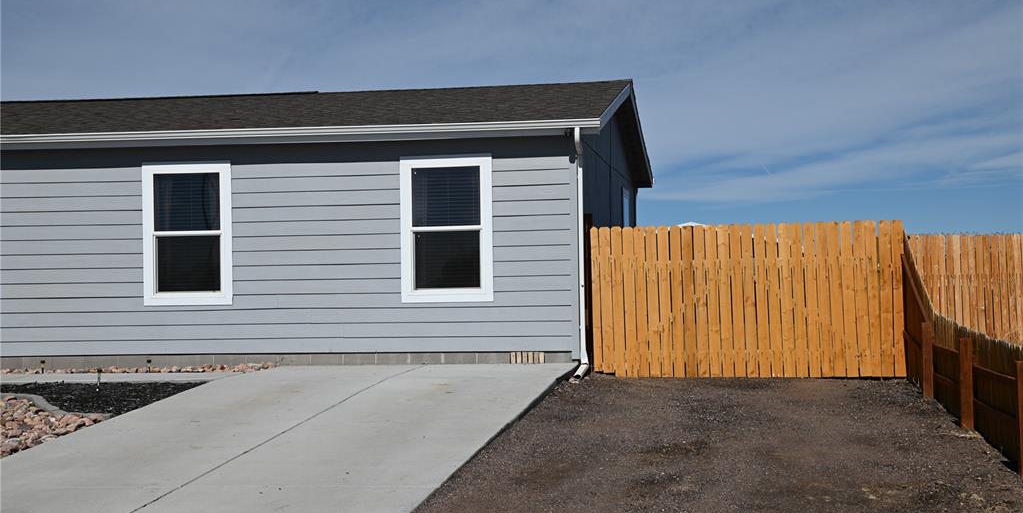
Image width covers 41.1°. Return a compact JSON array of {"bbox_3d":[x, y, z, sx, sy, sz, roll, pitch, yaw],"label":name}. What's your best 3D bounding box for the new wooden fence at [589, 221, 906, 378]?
[{"bbox_3d":[2.790,0.525,16.250,3.660,1.840,0.100,-1,-1,7],"label":"new wooden fence"}]

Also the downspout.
[{"bbox_3d":[0.795,-0.030,15.830,0.140,2.930,0.400,-1,-1,7],"label":"downspout"}]

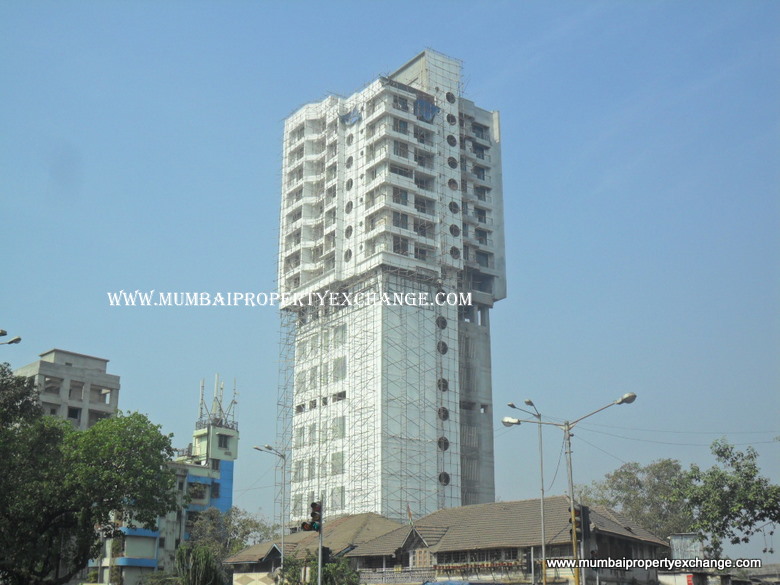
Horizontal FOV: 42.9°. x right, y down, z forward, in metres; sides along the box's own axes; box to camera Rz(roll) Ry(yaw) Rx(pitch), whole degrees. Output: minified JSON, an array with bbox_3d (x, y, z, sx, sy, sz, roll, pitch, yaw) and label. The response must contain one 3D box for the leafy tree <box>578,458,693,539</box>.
[{"bbox_3d":[21.410,20.650,83.640,10.270,13.220,9.970,0,-17,0],"label":"leafy tree"}]

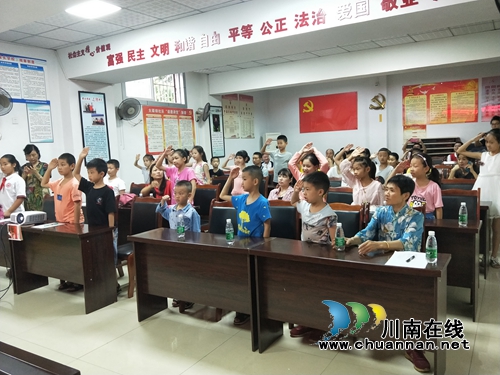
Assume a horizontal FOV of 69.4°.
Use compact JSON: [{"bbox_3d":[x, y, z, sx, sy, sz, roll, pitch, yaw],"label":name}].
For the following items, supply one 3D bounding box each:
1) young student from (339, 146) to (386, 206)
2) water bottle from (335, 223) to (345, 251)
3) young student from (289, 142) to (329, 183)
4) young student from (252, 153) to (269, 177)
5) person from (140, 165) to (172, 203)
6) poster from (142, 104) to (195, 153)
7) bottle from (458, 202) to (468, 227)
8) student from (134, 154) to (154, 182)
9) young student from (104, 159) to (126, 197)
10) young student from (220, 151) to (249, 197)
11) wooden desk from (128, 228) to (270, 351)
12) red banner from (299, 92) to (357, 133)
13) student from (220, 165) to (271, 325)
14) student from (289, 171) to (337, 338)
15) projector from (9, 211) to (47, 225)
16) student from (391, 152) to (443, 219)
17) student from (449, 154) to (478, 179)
[{"bbox_3d":[1.138,0.310,3.588,0.340,1.420,0.420,-9,8,-43],"label":"young student"},{"bbox_3d":[0.599,0.323,2.404,0.061,0.183,0.061,1,6,30],"label":"water bottle"},{"bbox_3d":[0.676,0.246,4.042,0.480,1.487,0.360,2,8,32],"label":"young student"},{"bbox_3d":[0.209,0.044,6.610,0.460,1.348,0.500,1,7,30],"label":"young student"},{"bbox_3d":[-1.289,0.313,5.104,0.520,1.275,0.600,1,7,25],"label":"person"},{"bbox_3d":[-1.623,-1.170,7.473,0.030,0.950,1.350,2,8,38],"label":"poster"},{"bbox_3d":[1.749,0.224,2.960,0.061,0.183,0.061,1,6,30],"label":"bottle"},{"bbox_3d":[-1.845,0.119,6.473,0.420,1.396,0.340,3,8,38],"label":"student"},{"bbox_3d":[-2.054,0.292,5.519,0.400,1.440,0.280,0,6,27],"label":"young student"},{"bbox_3d":[-0.189,0.168,5.740,0.420,1.490,0.300,1,6,35],"label":"young student"},{"bbox_3d":[-0.402,0.788,2.994,1.194,0.765,0.383,1,6,30],"label":"wooden desk"},{"bbox_3d":[2.016,-1.907,9.349,1.500,0.960,0.030,0,7,29],"label":"red banner"},{"bbox_3d":[-0.015,0.473,3.159,0.400,1.330,0.270,2,7,38],"label":"student"},{"bbox_3d":[0.502,0.501,2.828,0.400,1.270,0.340,4,9,42],"label":"student"},{"bbox_3d":[-2.539,0.334,4.137,0.300,0.110,0.240,1,6,30],"label":"projector"},{"bbox_3d":[1.625,0.346,3.471,0.460,1.341,0.360,4,9,42],"label":"student"},{"bbox_3d":[3.055,0.148,5.164,0.520,1.236,0.600,0,7,22],"label":"student"}]

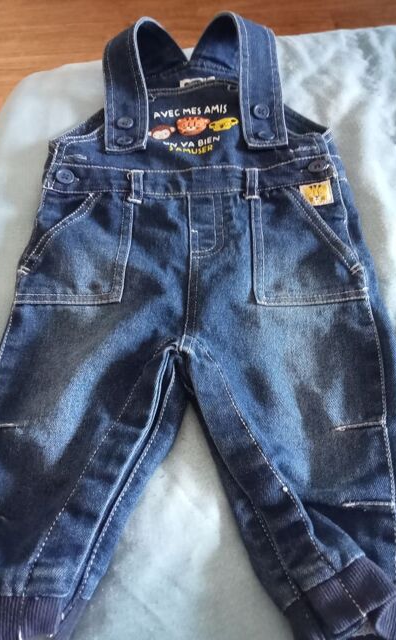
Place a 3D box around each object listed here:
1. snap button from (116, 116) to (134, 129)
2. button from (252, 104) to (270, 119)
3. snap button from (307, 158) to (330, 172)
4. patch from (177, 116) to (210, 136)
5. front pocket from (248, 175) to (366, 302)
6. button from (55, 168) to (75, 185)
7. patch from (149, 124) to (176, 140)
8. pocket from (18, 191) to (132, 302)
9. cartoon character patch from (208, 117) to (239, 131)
[{"bbox_3d":[-0.067,-0.183,0.481,0.016,0.004,0.016,1,60,-1],"label":"snap button"},{"bbox_3d":[0.061,-0.199,0.495,0.016,0.004,0.016,1,60,-1],"label":"button"},{"bbox_3d":[0.108,-0.138,0.461,0.016,0.004,0.016,1,60,-1],"label":"snap button"},{"bbox_3d":[-0.004,-0.181,0.482,0.032,0.003,0.025,-12,61,-9],"label":"patch"},{"bbox_3d":[0.089,-0.063,0.418,0.093,0.012,0.126,1,60,-2],"label":"front pocket"},{"bbox_3d":[-0.114,-0.123,0.445,0.016,0.004,0.016,1,60,-1],"label":"button"},{"bbox_3d":[-0.033,-0.173,0.477,0.026,0.003,0.020,-17,62,-11],"label":"patch"},{"bbox_3d":[-0.097,-0.059,0.408,0.088,0.012,0.112,-1,60,-2],"label":"pocket"},{"bbox_3d":[0.025,-0.183,0.485,0.029,0.003,0.019,-13,61,-9],"label":"cartoon character patch"}]

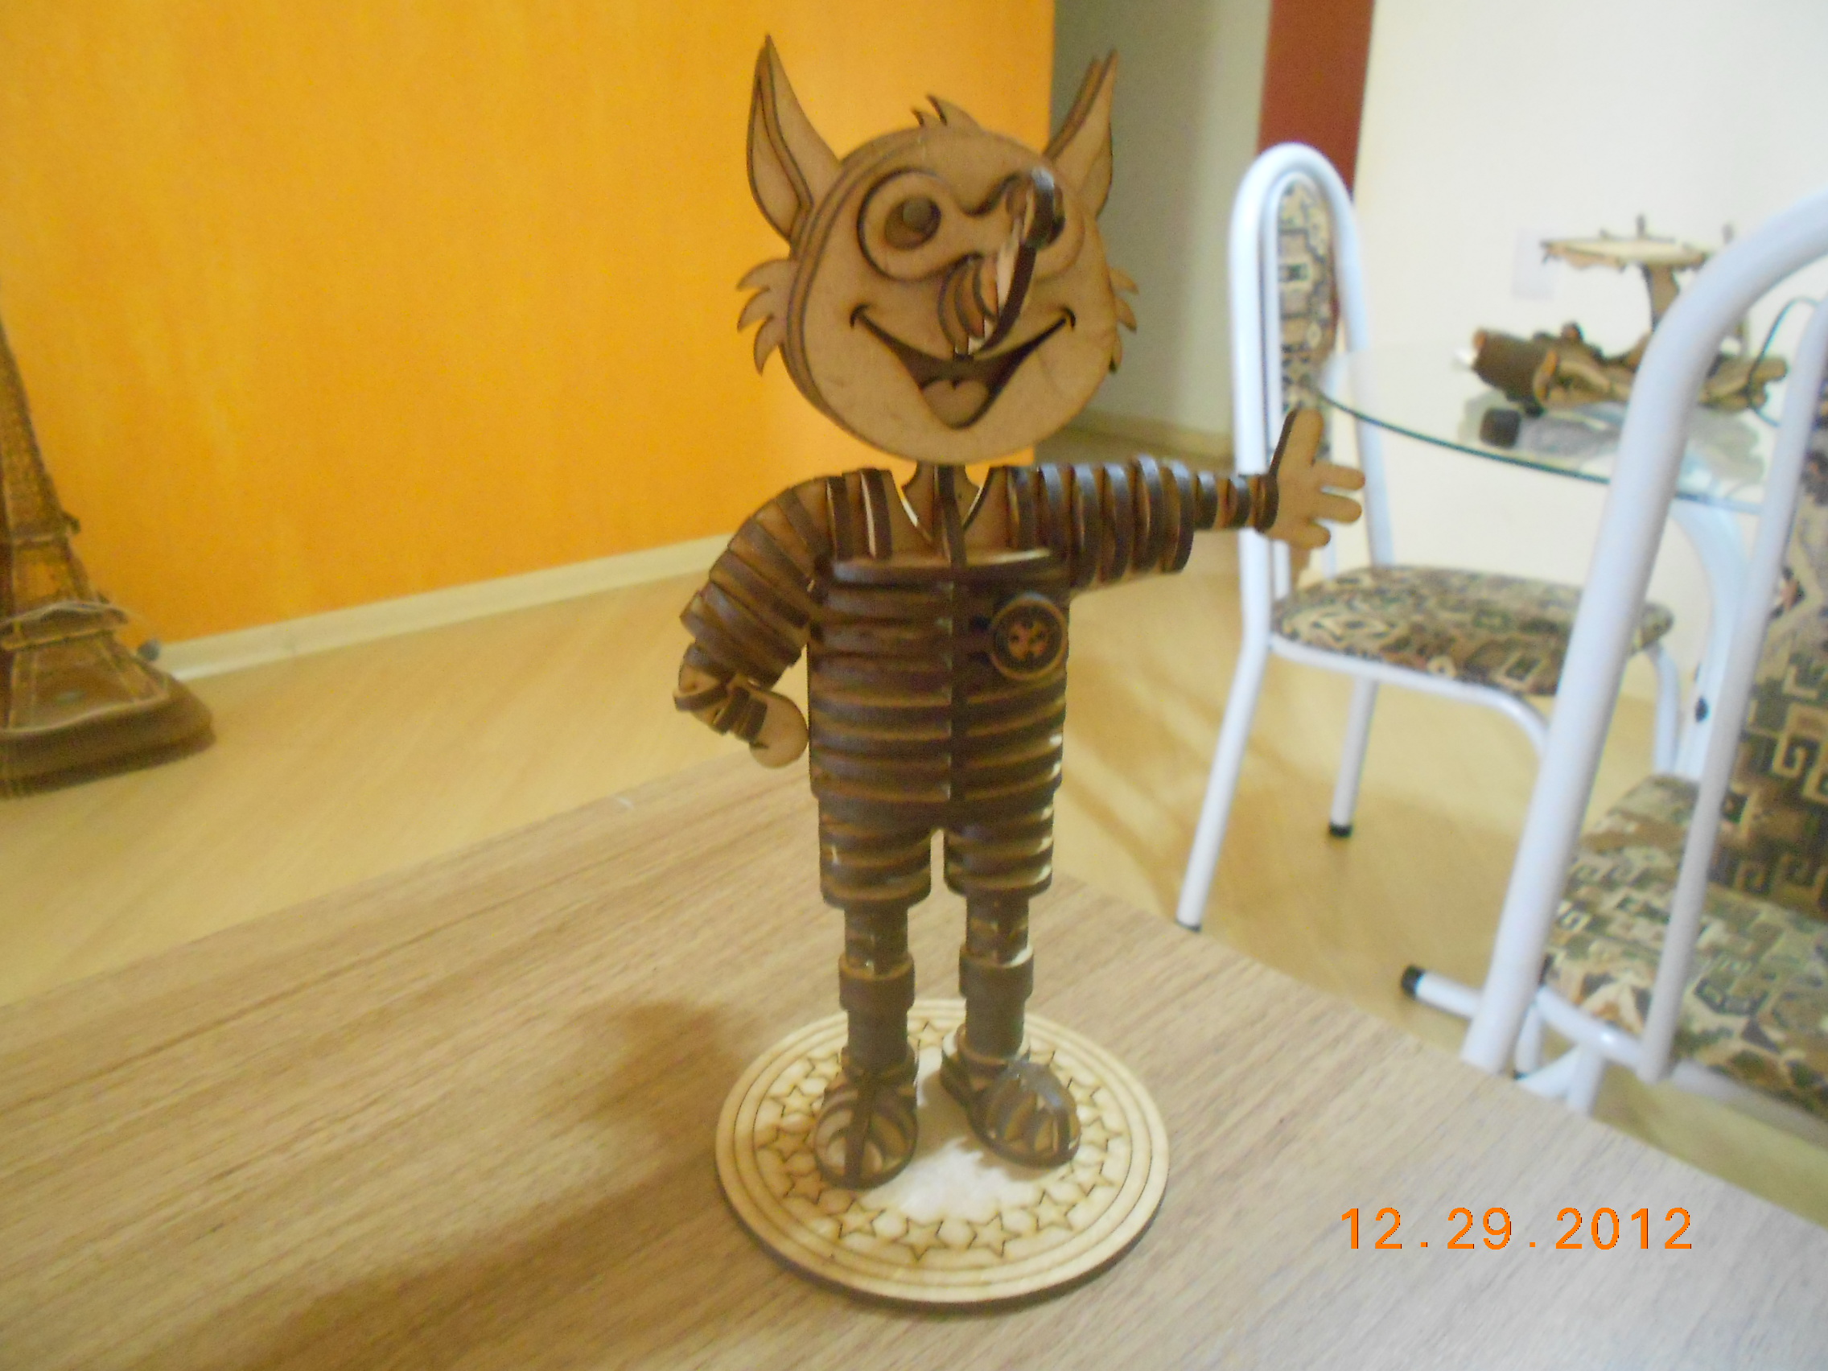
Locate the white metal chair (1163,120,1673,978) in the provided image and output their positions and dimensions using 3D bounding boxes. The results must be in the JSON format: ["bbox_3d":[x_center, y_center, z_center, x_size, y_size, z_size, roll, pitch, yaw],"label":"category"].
[{"bbox_3d":[0.635,-0.135,1.664,0.553,0.970,0.434,19,27,41],"label":"white metal chair"}]

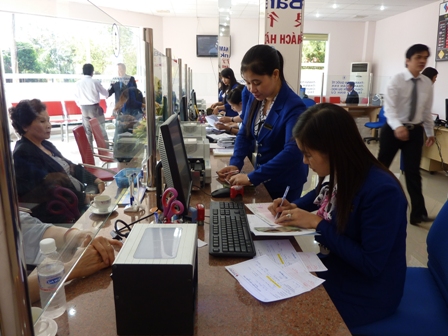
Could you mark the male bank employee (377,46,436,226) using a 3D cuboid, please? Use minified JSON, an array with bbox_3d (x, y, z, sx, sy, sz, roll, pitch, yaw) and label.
[{"bbox_3d":[1.732,-0.314,3.113,0.560,1.660,0.600,-2,14,-8],"label":"male bank employee"}]

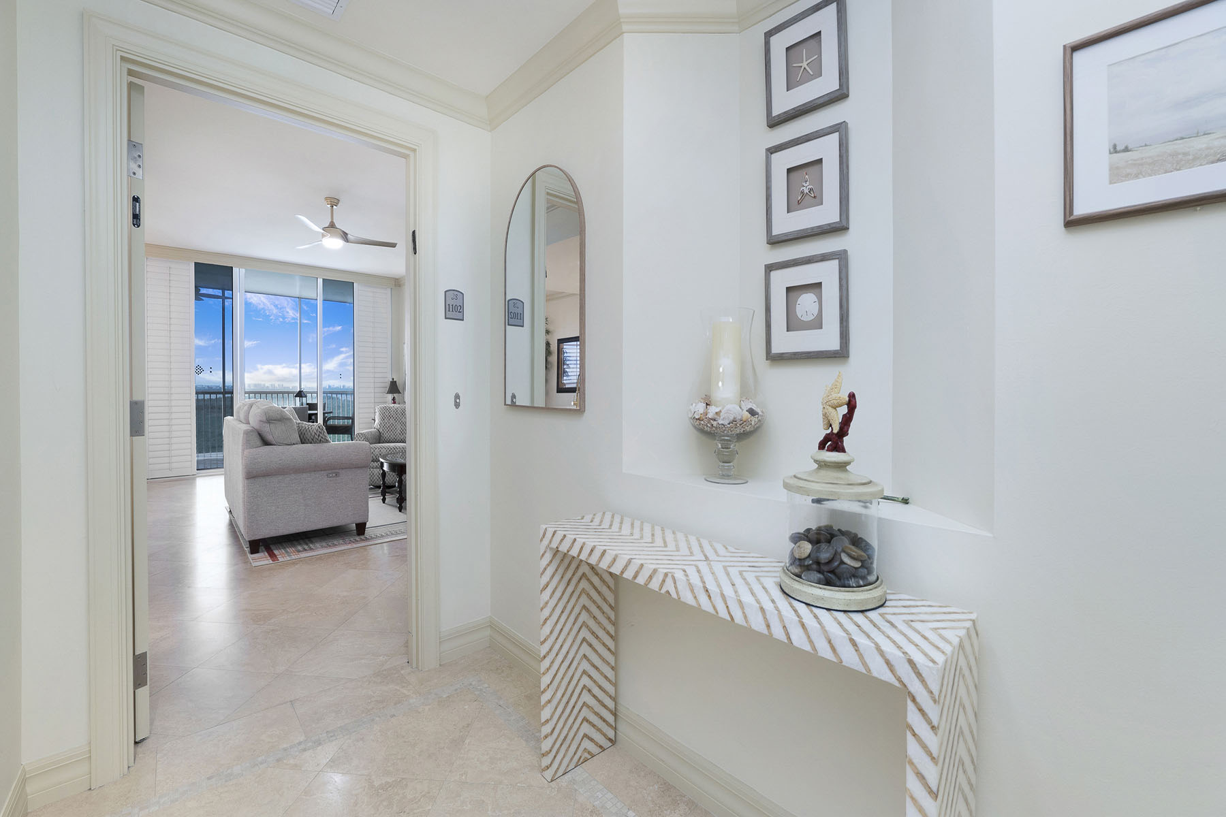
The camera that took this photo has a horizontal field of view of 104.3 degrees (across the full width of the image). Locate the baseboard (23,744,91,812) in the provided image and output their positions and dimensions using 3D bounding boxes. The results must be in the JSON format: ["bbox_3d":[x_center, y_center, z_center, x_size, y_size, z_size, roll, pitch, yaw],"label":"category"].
[{"bbox_3d":[-1.577,1.046,1.358,0.130,0.136,0.020,-2,3,-42],"label":"baseboard"}]

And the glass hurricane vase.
[{"bbox_3d":[0.341,-0.037,1.433,0.221,0.505,0.221,0,2,0],"label":"glass hurricane vase"}]

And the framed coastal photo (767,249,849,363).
[{"bbox_3d":[0.560,-0.292,1.393,0.030,0.294,0.245,-2,3,-45],"label":"framed coastal photo"}]

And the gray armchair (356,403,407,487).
[{"bbox_3d":[-2.738,0.433,6.090,0.820,0.970,0.860,-1,2,-15],"label":"gray armchair"}]

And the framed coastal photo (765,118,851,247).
[{"bbox_3d":[0.560,-0.647,1.393,0.030,0.294,0.245,-2,3,-45],"label":"framed coastal photo"}]

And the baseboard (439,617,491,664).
[{"bbox_3d":[-0.649,1.015,2.094,0.235,0.136,0.020,-2,3,-41],"label":"baseboard"}]

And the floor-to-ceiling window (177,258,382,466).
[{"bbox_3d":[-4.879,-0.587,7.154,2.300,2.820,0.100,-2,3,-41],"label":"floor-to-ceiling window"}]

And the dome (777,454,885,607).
[{"bbox_3d":[0.456,0.231,0.993,0.200,0.287,0.200,-2,3,-44],"label":"dome"}]

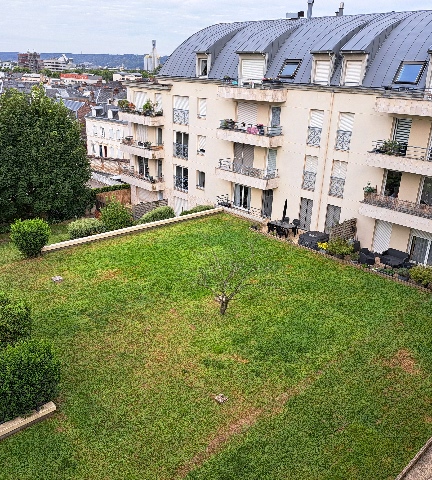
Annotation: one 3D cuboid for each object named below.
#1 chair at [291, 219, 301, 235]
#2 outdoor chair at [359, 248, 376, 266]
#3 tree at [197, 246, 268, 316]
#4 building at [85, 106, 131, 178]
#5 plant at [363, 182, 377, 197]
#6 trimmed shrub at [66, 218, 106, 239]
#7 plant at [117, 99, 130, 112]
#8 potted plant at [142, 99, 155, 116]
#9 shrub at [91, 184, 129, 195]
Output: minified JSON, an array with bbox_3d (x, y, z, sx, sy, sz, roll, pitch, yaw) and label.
[{"bbox_3d":[5.033,-0.783,28.165,0.550,0.880,0.500,-17,28,-41],"label":"chair"},{"bbox_3d":[8.177,0.955,23.950,0.680,0.740,0.720,-4,22,-13],"label":"outdoor chair"},{"bbox_3d":[0.526,1.894,18.866,2.900,2.700,2.900,1,22,-1],"label":"tree"},{"bbox_3d":[-12.966,-17.178,70.356,14.000,9.300,9.000,20,28,39],"label":"building"},{"bbox_3d":[8.532,-2.773,24.619,0.650,0.850,0.650,-15,26,-36],"label":"plant"},{"bbox_3d":[-8.473,-0.861,28.972,2.400,1.150,1.900,-17,28,-41],"label":"trimmed shrub"},{"bbox_3d":[-8.433,-12.217,40.451,1.000,1.100,1.050,-15,26,-36],"label":"plant"},{"bbox_3d":[-5.522,-10.778,36.210,0.850,1.500,0.850,-17,28,-41],"label":"potted plant"},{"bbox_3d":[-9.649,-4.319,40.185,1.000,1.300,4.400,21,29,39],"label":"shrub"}]

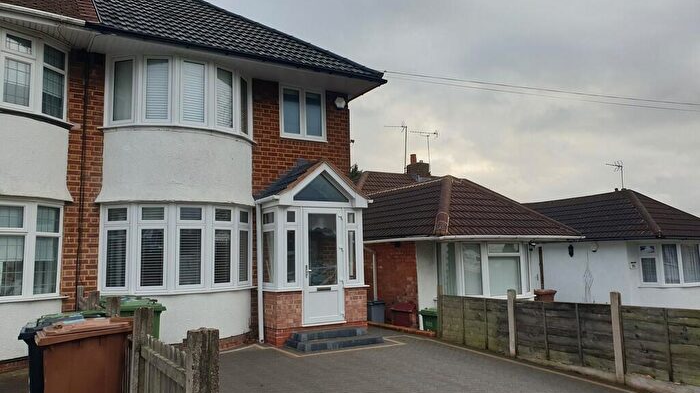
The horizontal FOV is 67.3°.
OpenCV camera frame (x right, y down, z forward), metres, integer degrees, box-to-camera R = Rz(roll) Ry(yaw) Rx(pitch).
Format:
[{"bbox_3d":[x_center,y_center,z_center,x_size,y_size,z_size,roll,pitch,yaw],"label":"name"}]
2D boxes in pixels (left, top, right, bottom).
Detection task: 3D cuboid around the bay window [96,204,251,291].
[{"bbox_3d":[-2.779,0.881,8.905,2.578,1.461,0.631,3,-8,-31],"label":"bay window"}]

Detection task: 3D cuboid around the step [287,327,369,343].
[{"bbox_3d":[-0.343,2.502,9.597,1.272,0.125,0.340,3,-8,-31],"label":"step"}]

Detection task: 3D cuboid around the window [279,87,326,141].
[{"bbox_3d":[-0.939,-1.689,10.734,1.050,1.101,0.120,3,-8,-31],"label":"window"}]

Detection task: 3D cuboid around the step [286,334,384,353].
[{"bbox_3d":[-0.230,2.608,9.448,1.563,0.125,0.665,3,-8,-31],"label":"step"}]

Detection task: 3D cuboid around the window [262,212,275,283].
[{"bbox_3d":[-1.436,0.957,9.739,0.090,1.424,0.438,3,-8,-31],"label":"window"}]

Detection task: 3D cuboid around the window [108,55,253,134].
[{"bbox_3d":[-2.816,-1.709,9.191,2.571,1.200,0.706,3,-8,-31],"label":"window"}]

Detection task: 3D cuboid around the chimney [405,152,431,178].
[{"bbox_3d":[3.032,-1.292,23.303,0.720,1.162,0.620,3,-8,-31],"label":"chimney"}]

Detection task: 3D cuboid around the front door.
[{"bbox_3d":[-0.481,1.300,9.924,0.901,2.174,0.100,3,-8,-31],"label":"front door"}]

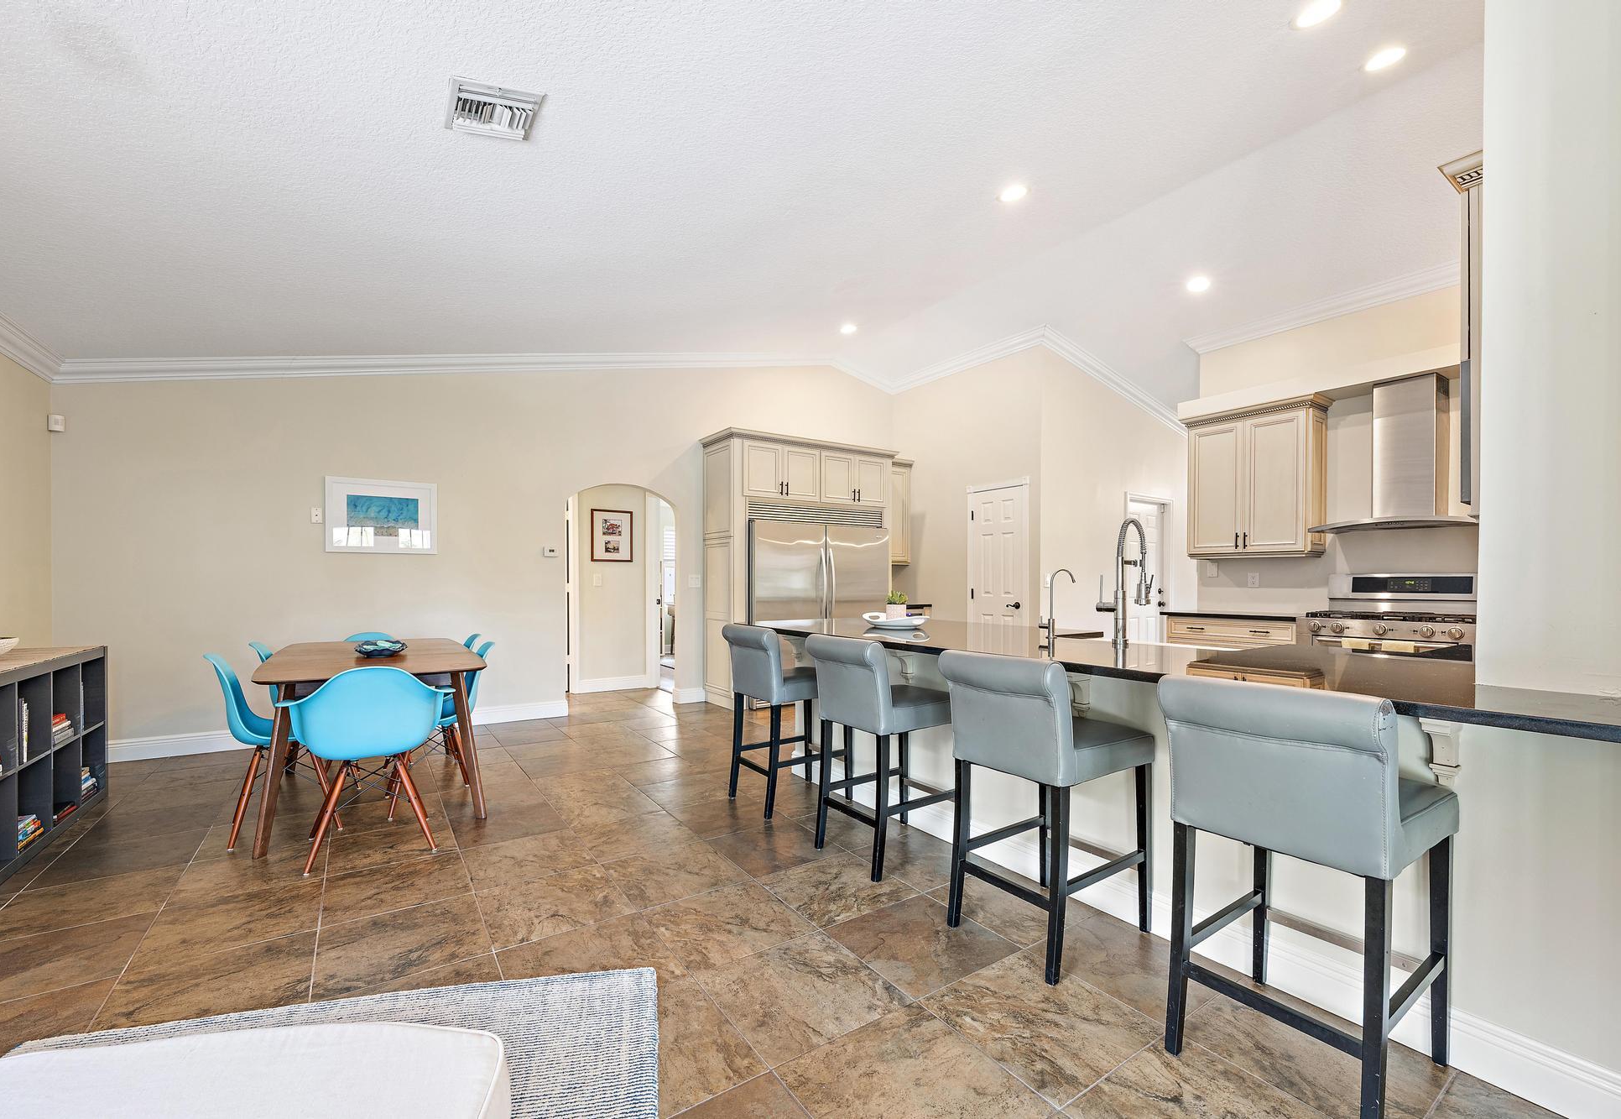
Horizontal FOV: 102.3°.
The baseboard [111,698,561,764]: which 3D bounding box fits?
[{"bbox_3d":[-3.287,1.226,4.774,2.900,0.139,0.020,1,-2,-34],"label":"baseboard"}]

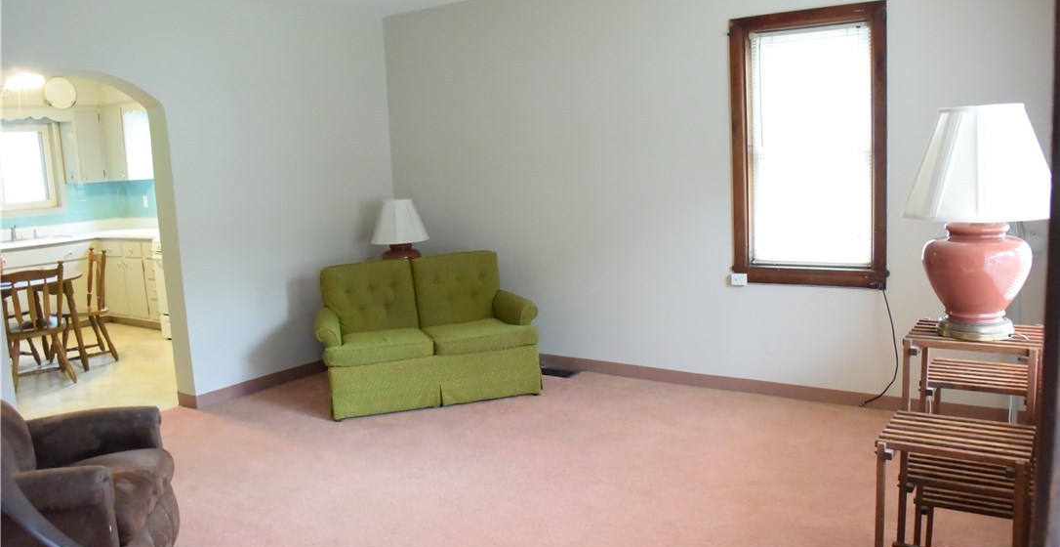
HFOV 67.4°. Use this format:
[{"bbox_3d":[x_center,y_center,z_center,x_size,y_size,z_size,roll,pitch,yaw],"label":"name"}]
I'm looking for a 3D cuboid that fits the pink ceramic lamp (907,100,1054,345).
[{"bbox_3d":[1.323,-0.154,2.328,0.405,0.664,0.405,3,11,34],"label":"pink ceramic lamp"}]

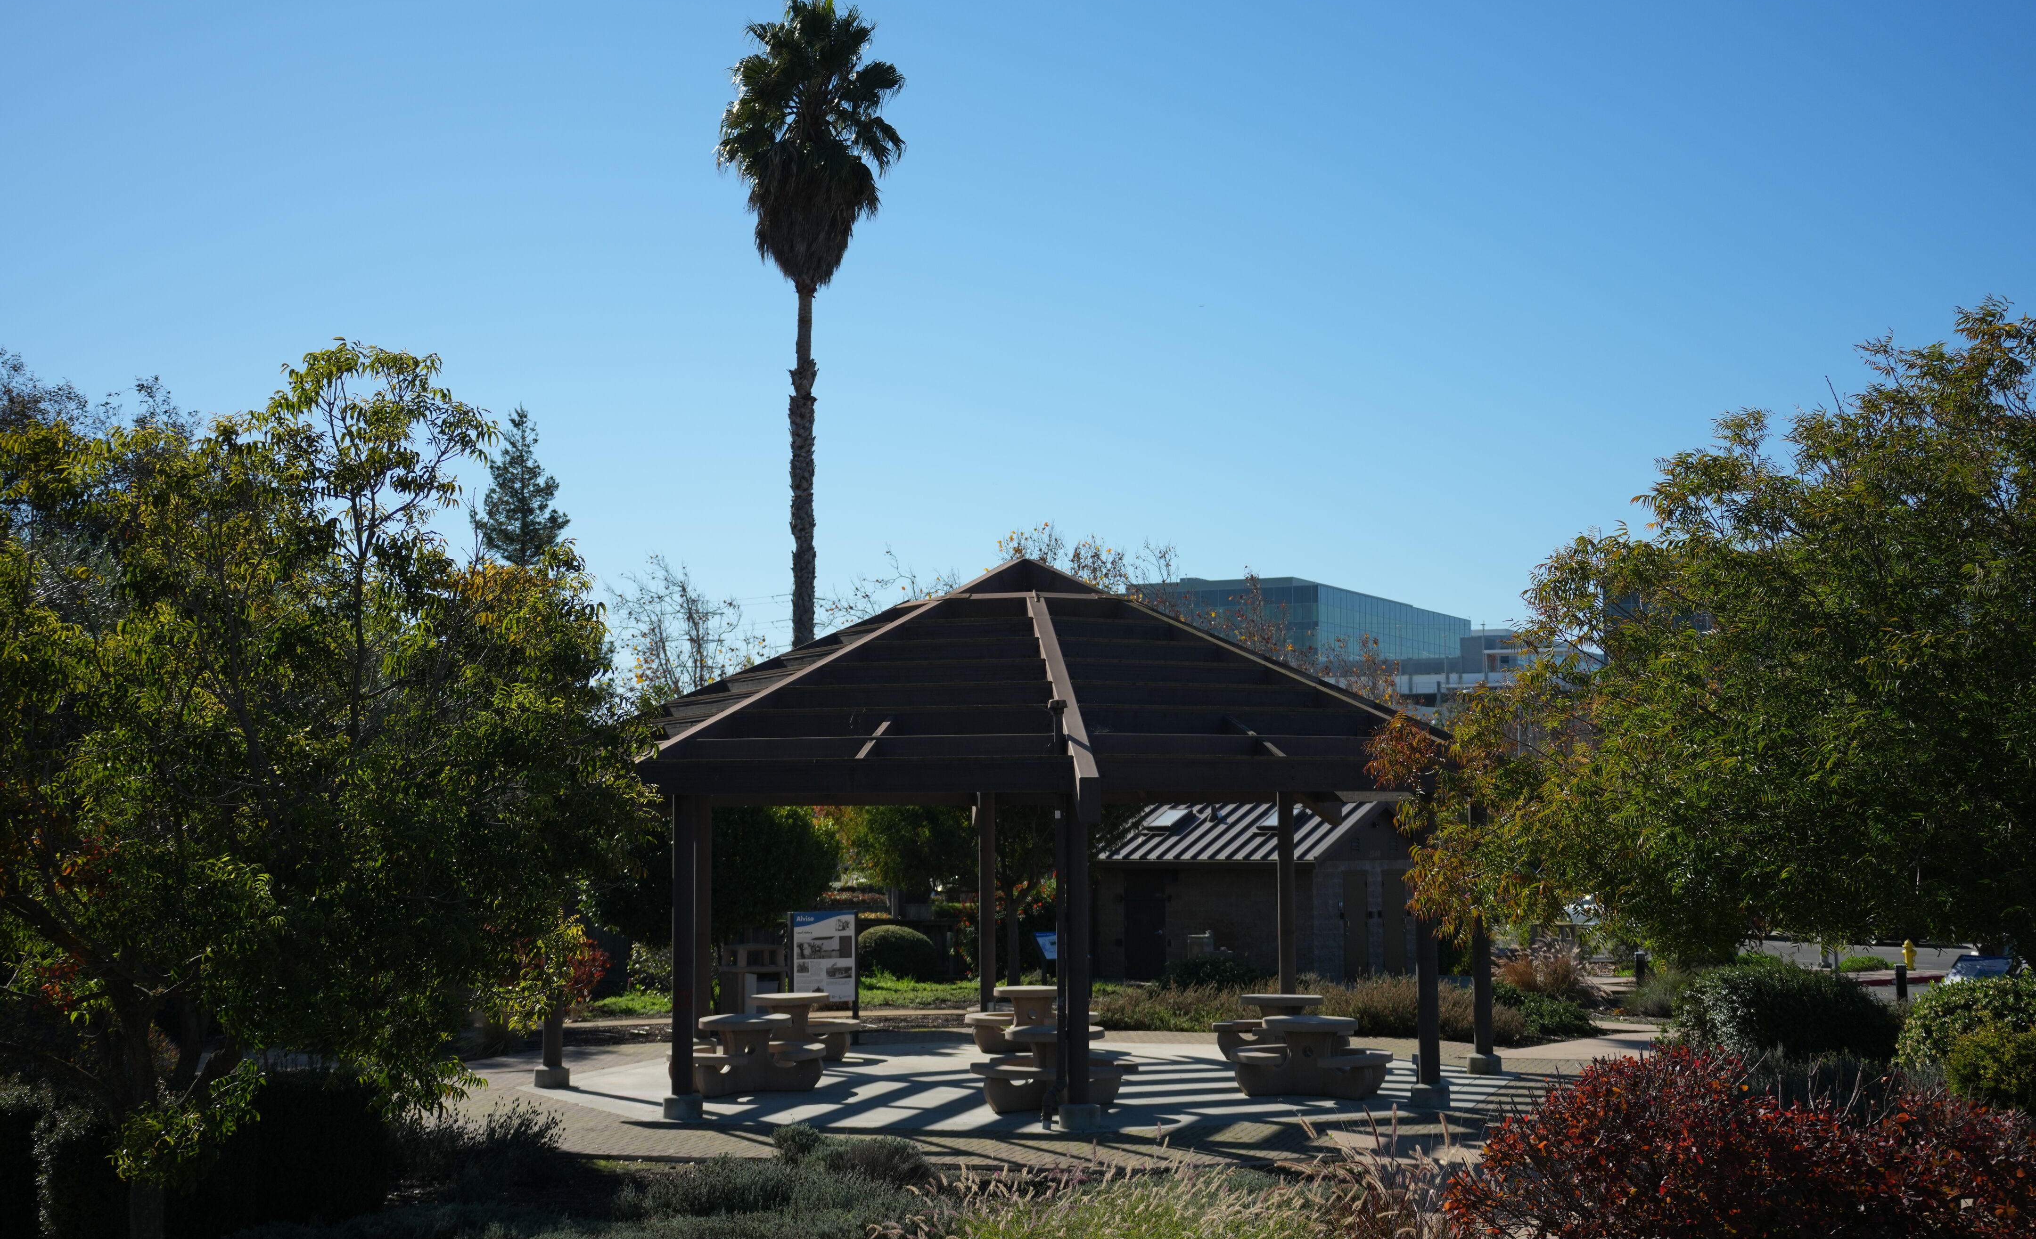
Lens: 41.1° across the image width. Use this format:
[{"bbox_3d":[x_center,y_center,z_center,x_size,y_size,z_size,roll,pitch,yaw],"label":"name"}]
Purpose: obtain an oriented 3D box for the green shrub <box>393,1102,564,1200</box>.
[{"bbox_3d":[-4.067,4.030,20.441,1.270,0.740,1.050,0,-5,0],"label":"green shrub"}]

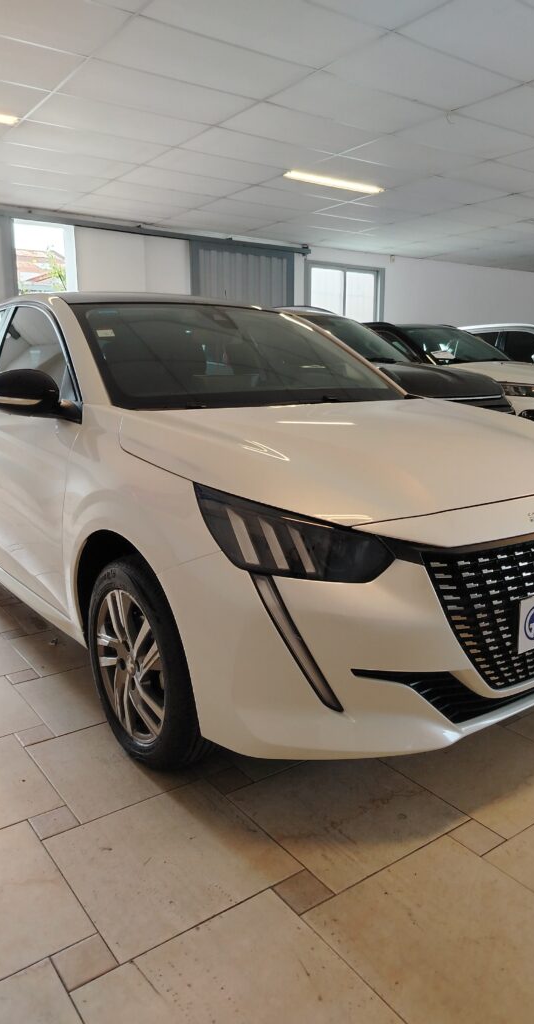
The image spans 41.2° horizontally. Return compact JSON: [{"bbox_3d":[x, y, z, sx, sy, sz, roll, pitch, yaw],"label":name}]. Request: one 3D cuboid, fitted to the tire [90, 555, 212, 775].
[{"bbox_3d":[-0.306,0.395,1.903,0.200,0.620,0.620,-9,14,-35],"label":"tire"}]

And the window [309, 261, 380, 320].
[{"bbox_3d":[1.199,-3.127,10.701,1.589,1.120,0.120,-8,14,-35],"label":"window"}]

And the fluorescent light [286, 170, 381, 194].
[{"bbox_3d":[0.658,-3.180,6.910,1.210,0.070,0.170,-8,14,-35],"label":"fluorescent light"}]

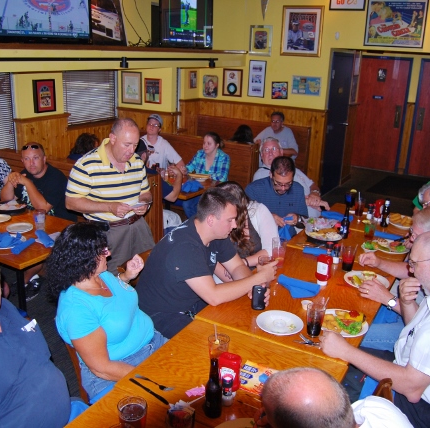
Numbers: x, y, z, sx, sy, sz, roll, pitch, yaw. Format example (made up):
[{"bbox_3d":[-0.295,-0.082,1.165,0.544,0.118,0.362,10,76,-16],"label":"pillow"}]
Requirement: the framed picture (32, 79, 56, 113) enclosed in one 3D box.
[{"bbox_3d":[-1.838,-1.279,5.209,0.045,0.345,0.252,12,20,29],"label":"framed picture"}]

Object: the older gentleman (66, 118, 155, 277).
[{"bbox_3d":[-0.600,0.190,3.120,0.540,1.650,0.460,-15,24,-43],"label":"older gentleman"}]

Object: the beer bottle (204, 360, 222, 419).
[{"bbox_3d":[-0.003,0.643,1.776,0.062,0.230,0.062,1,19,-1],"label":"beer bottle"}]

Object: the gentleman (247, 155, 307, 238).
[{"bbox_3d":[0.534,0.209,3.873,0.540,1.250,0.720,-5,20,-19],"label":"gentleman"}]

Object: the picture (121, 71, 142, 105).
[{"bbox_3d":[-1.109,-1.693,6.480,0.347,0.411,0.030,11,21,28],"label":"picture"}]

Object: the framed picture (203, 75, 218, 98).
[{"bbox_3d":[-0.073,-2.175,8.213,0.292,0.353,0.025,12,20,29],"label":"framed picture"}]

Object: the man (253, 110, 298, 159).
[{"bbox_3d":[0.864,-0.847,7.056,0.580,1.280,0.720,14,22,33],"label":"man"}]

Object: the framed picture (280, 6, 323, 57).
[{"bbox_3d":[1.214,-2.554,6.725,0.615,0.660,0.035,13,22,31],"label":"framed picture"}]

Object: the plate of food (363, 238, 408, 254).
[{"bbox_3d":[1.239,0.220,3.435,0.280,0.060,0.250,11,21,28],"label":"plate of food"}]

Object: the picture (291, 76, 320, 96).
[{"bbox_3d":[1.352,-1.877,7.051,0.434,0.265,0.030,11,21,28],"label":"picture"}]

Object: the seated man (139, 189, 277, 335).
[{"bbox_3d":[-0.040,0.535,2.832,0.850,1.320,0.580,5,19,11],"label":"seated man"}]

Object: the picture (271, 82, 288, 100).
[{"bbox_3d":[1.023,-1.933,7.542,0.273,0.255,0.025,12,20,29],"label":"picture"}]

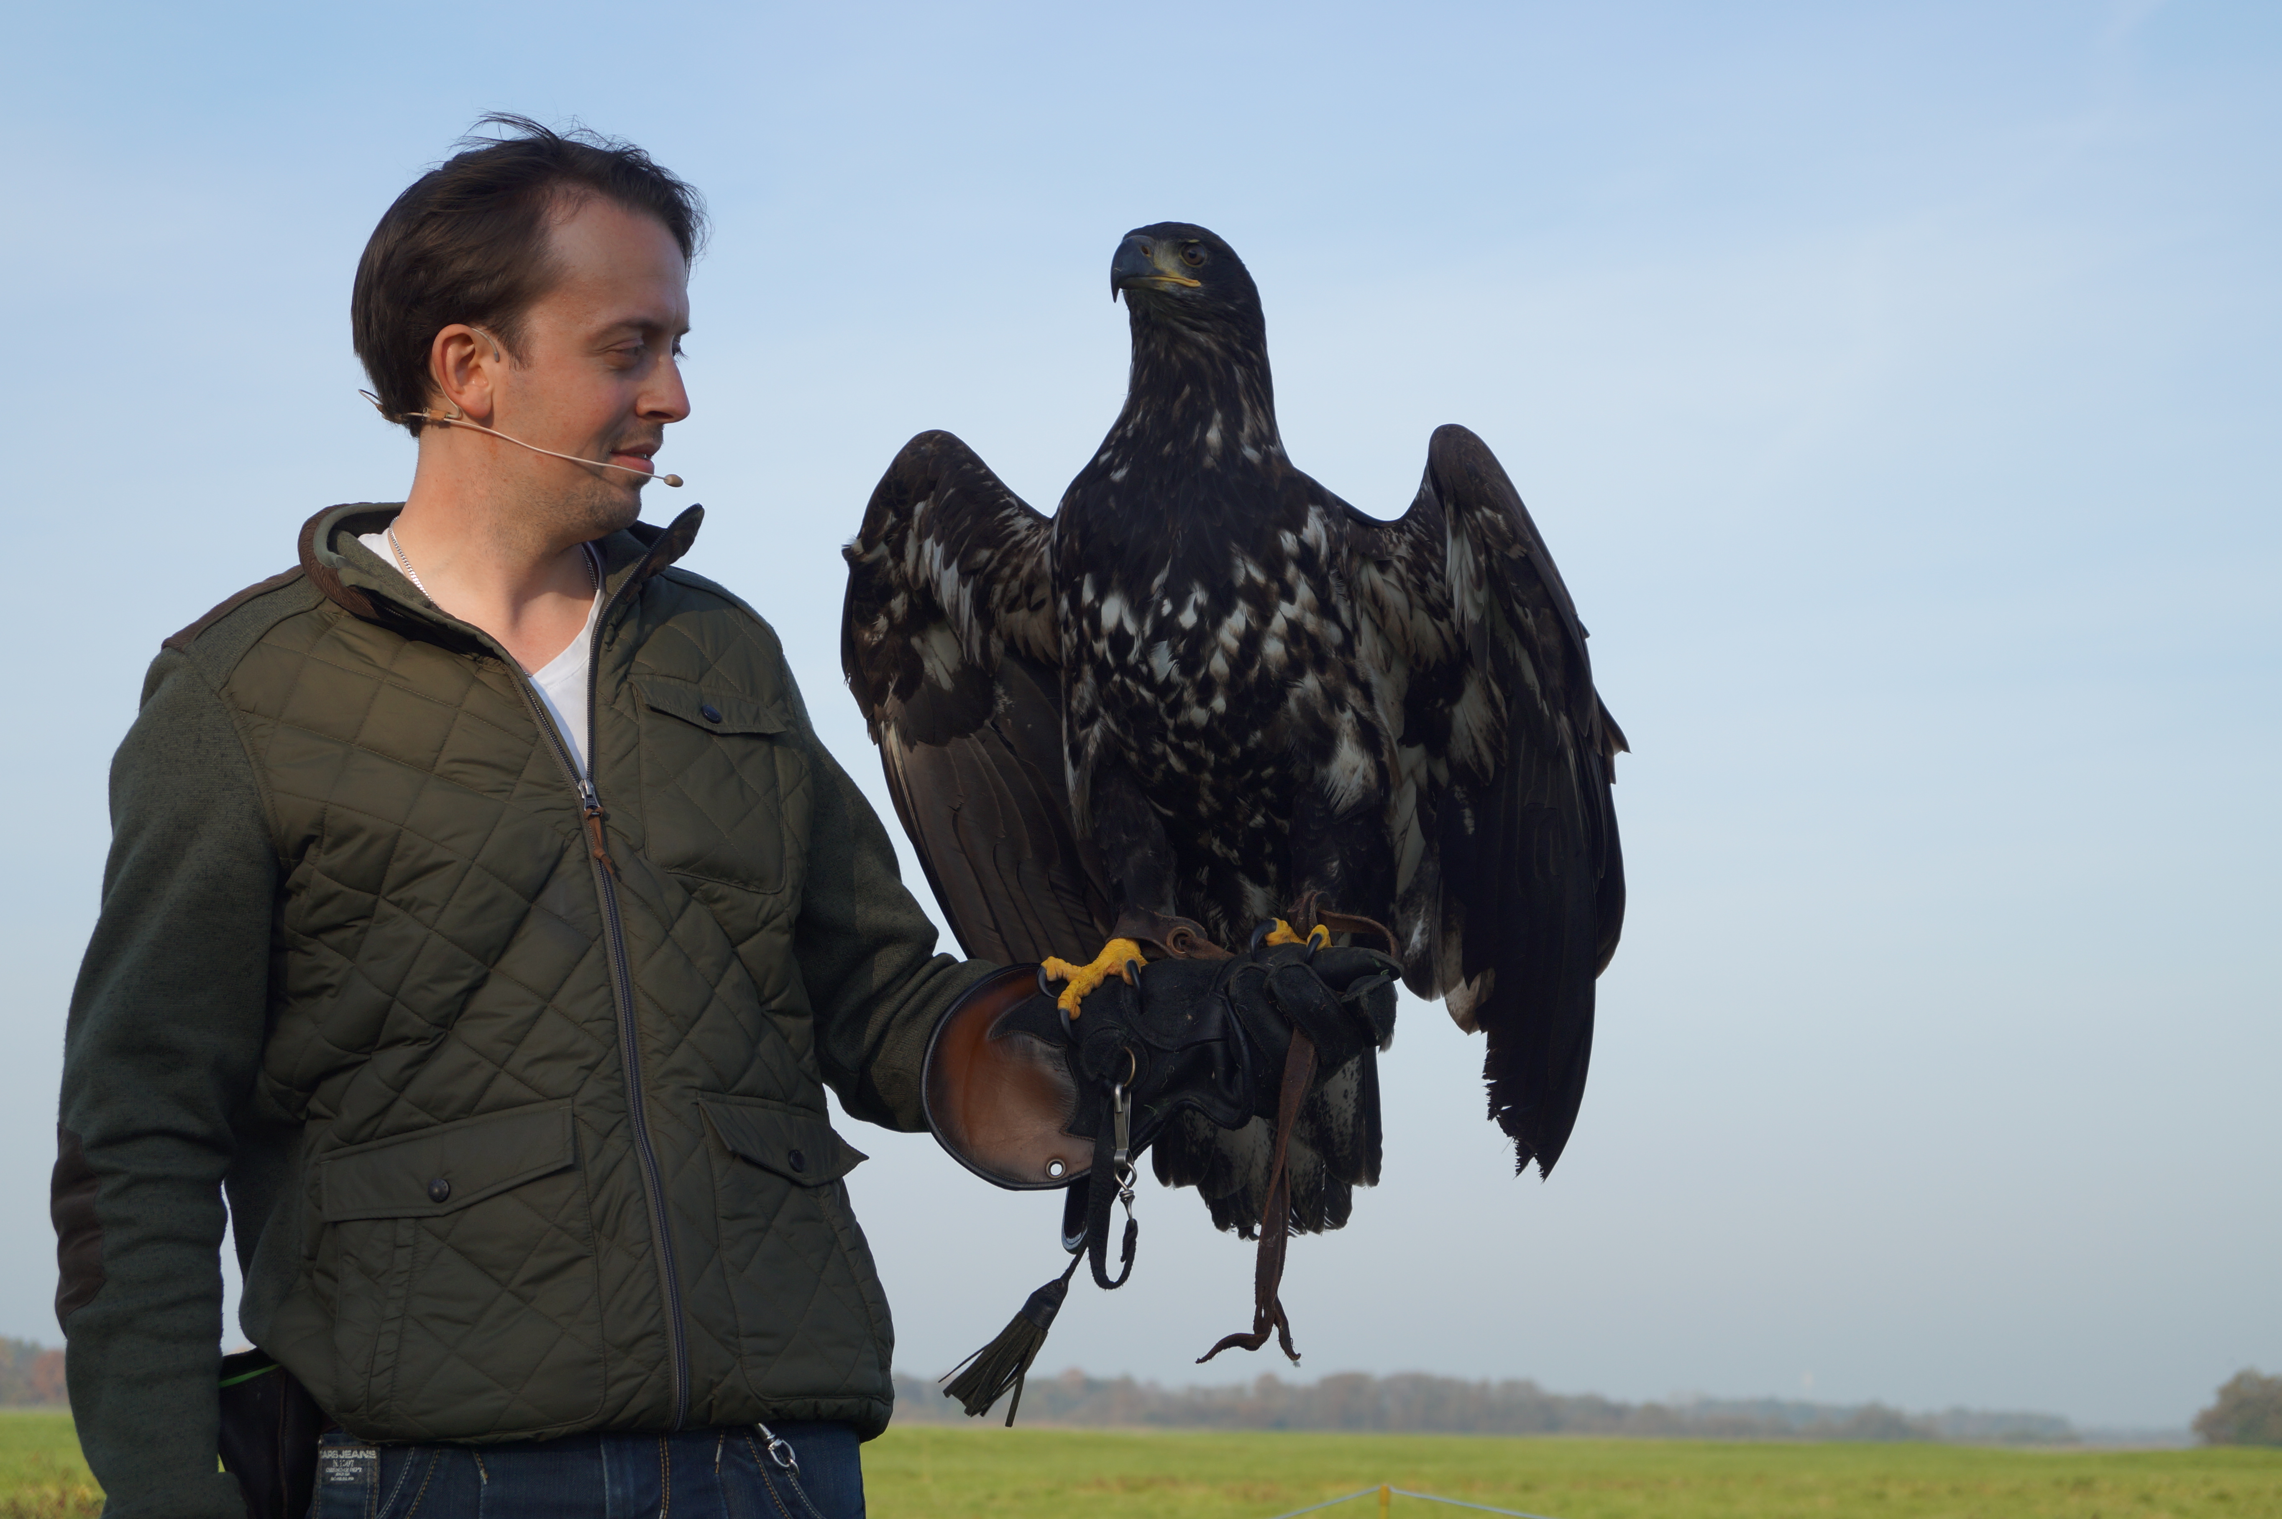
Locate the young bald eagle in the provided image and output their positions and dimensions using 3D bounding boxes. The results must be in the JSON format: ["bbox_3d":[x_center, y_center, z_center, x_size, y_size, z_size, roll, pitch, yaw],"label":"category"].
[{"bbox_3d":[0.056,-0.018,2.880,0.465,0.605,0.360,-1,-8,12],"label":"young bald eagle"}]

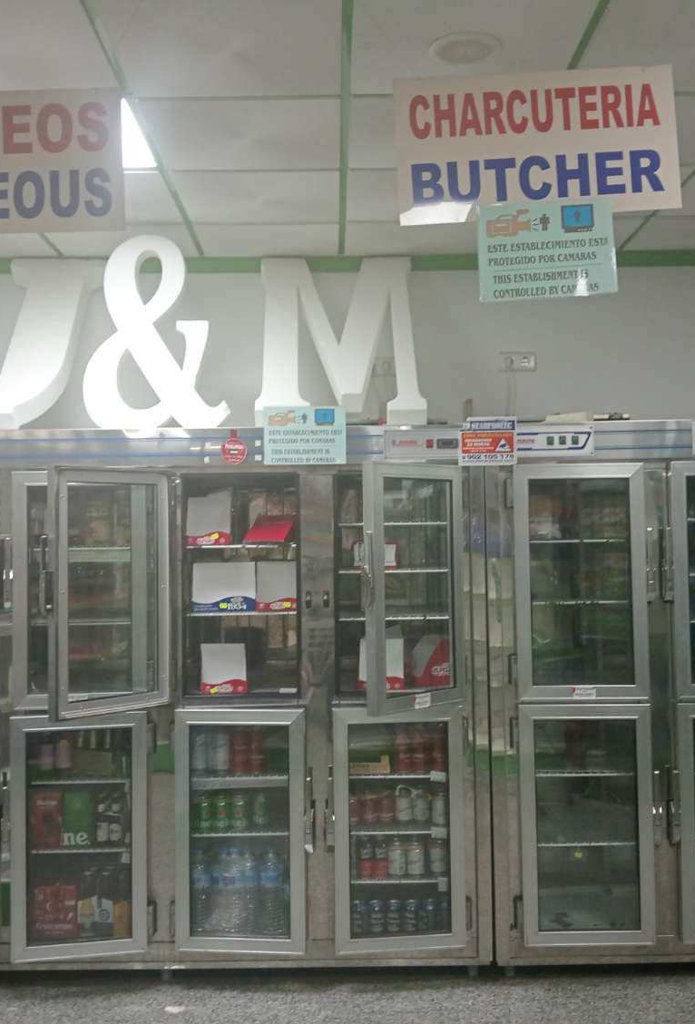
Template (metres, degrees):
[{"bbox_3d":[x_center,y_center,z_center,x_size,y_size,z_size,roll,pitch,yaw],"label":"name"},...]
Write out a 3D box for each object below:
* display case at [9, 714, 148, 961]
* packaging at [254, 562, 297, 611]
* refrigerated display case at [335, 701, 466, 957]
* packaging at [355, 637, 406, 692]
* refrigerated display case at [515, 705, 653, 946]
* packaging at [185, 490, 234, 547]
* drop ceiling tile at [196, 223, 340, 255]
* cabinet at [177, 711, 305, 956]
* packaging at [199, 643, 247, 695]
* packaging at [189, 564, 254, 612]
[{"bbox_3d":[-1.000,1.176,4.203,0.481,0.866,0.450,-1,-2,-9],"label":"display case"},{"bbox_3d":[-0.270,0.285,4.221,0.158,0.186,0.140,-1,-2,-1],"label":"packaging"},{"bbox_3d":[0.189,1.153,4.258,0.471,0.871,0.550,-1,-1,0],"label":"refrigerated display case"},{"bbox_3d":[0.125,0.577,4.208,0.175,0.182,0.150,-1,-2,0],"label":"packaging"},{"bbox_3d":[0.866,1.140,4.263,0.474,0.859,0.550,-1,-1,0],"label":"refrigerated display case"},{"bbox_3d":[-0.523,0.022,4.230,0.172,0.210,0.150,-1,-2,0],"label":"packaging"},{"bbox_3d":[-0.324,-1.144,4.550,0.606,0.030,0.473,-1,-1,0],"label":"drop ceiling tile"},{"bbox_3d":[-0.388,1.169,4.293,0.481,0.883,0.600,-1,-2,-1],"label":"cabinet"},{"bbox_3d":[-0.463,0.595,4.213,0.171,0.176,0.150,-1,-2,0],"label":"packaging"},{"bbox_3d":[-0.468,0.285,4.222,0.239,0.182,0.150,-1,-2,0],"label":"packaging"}]

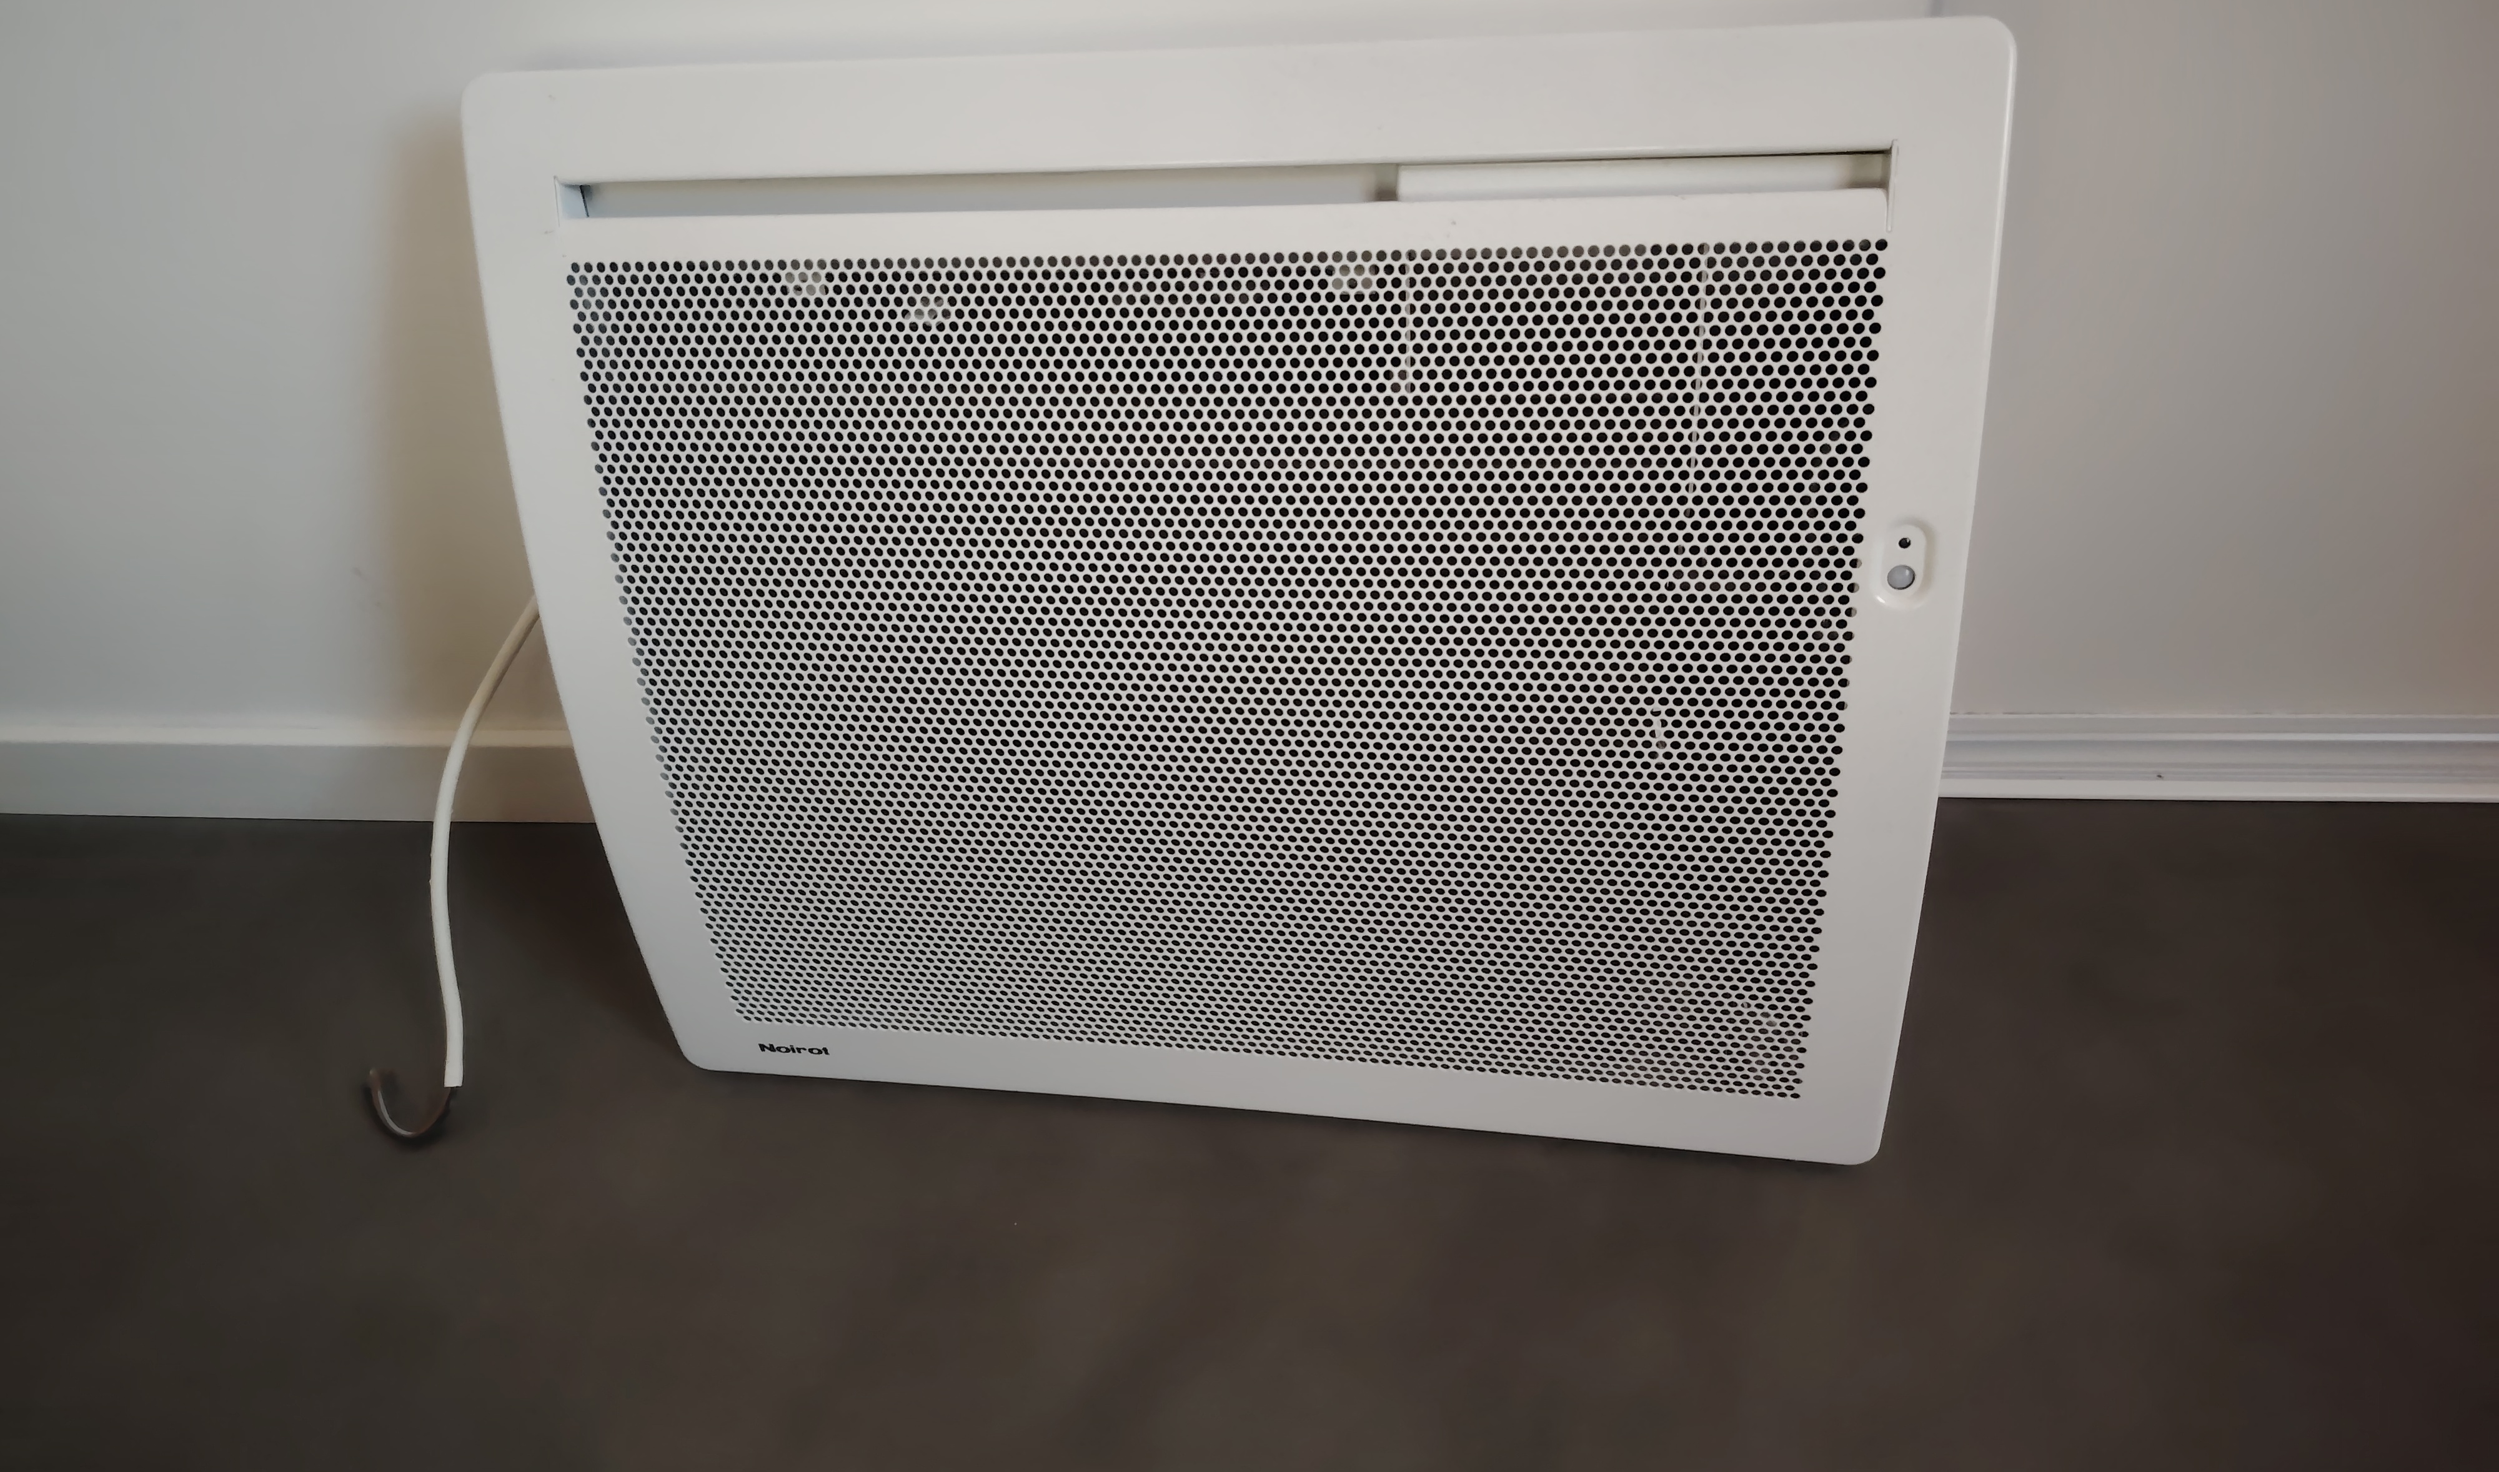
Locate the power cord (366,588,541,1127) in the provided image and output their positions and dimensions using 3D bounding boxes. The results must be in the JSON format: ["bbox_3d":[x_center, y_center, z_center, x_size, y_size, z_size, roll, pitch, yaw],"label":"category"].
[{"bbox_3d":[-0.406,0.065,0.868,0.119,0.224,0.162,0,39,8],"label":"power cord"}]

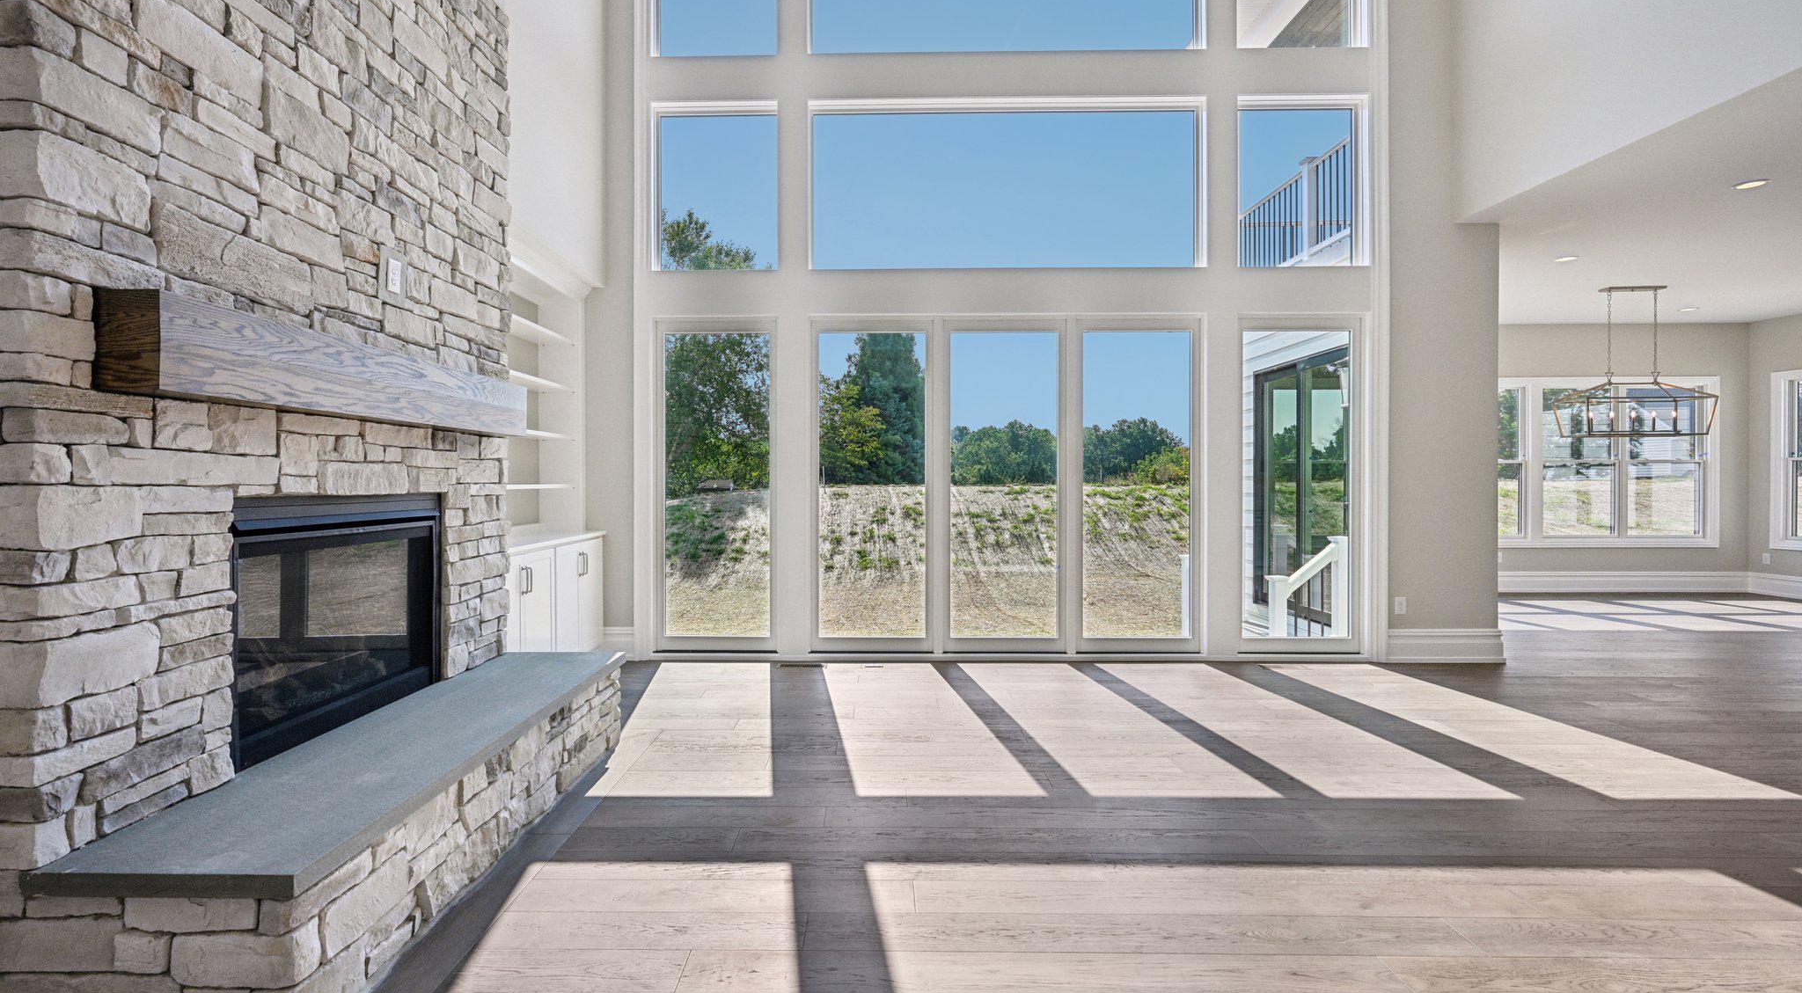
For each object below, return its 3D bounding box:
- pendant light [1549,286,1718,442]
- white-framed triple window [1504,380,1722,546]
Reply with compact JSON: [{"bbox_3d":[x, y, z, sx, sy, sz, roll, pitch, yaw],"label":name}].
[{"bbox_3d":[6.811,-1.251,7.450,1.190,1.390,0.380,0,1,0],"label":"pendant light"},{"bbox_3d":[7.996,-0.395,9.170,2.780,1.970,0.110,0,1,1],"label":"white-framed triple window"}]

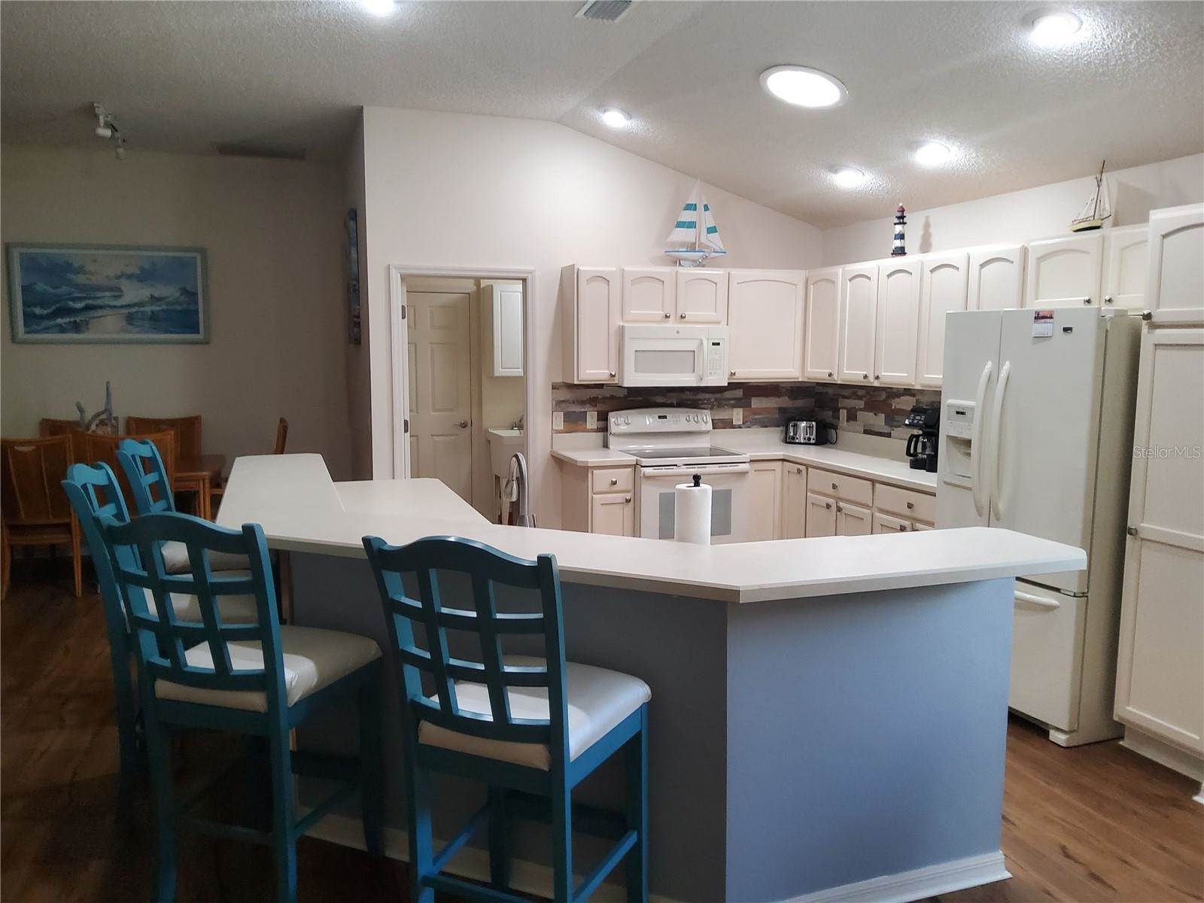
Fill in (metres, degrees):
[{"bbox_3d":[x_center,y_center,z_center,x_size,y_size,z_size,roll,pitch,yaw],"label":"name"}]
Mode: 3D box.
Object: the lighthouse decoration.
[{"bbox_3d":[1.802,-1.326,5.464,0.095,0.345,0.095,-2,7,-19],"label":"lighthouse decoration"}]

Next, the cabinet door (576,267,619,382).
[{"bbox_3d":[-0.033,-0.820,5.863,0.275,0.727,0.020,-2,8,-19],"label":"cabinet door"}]

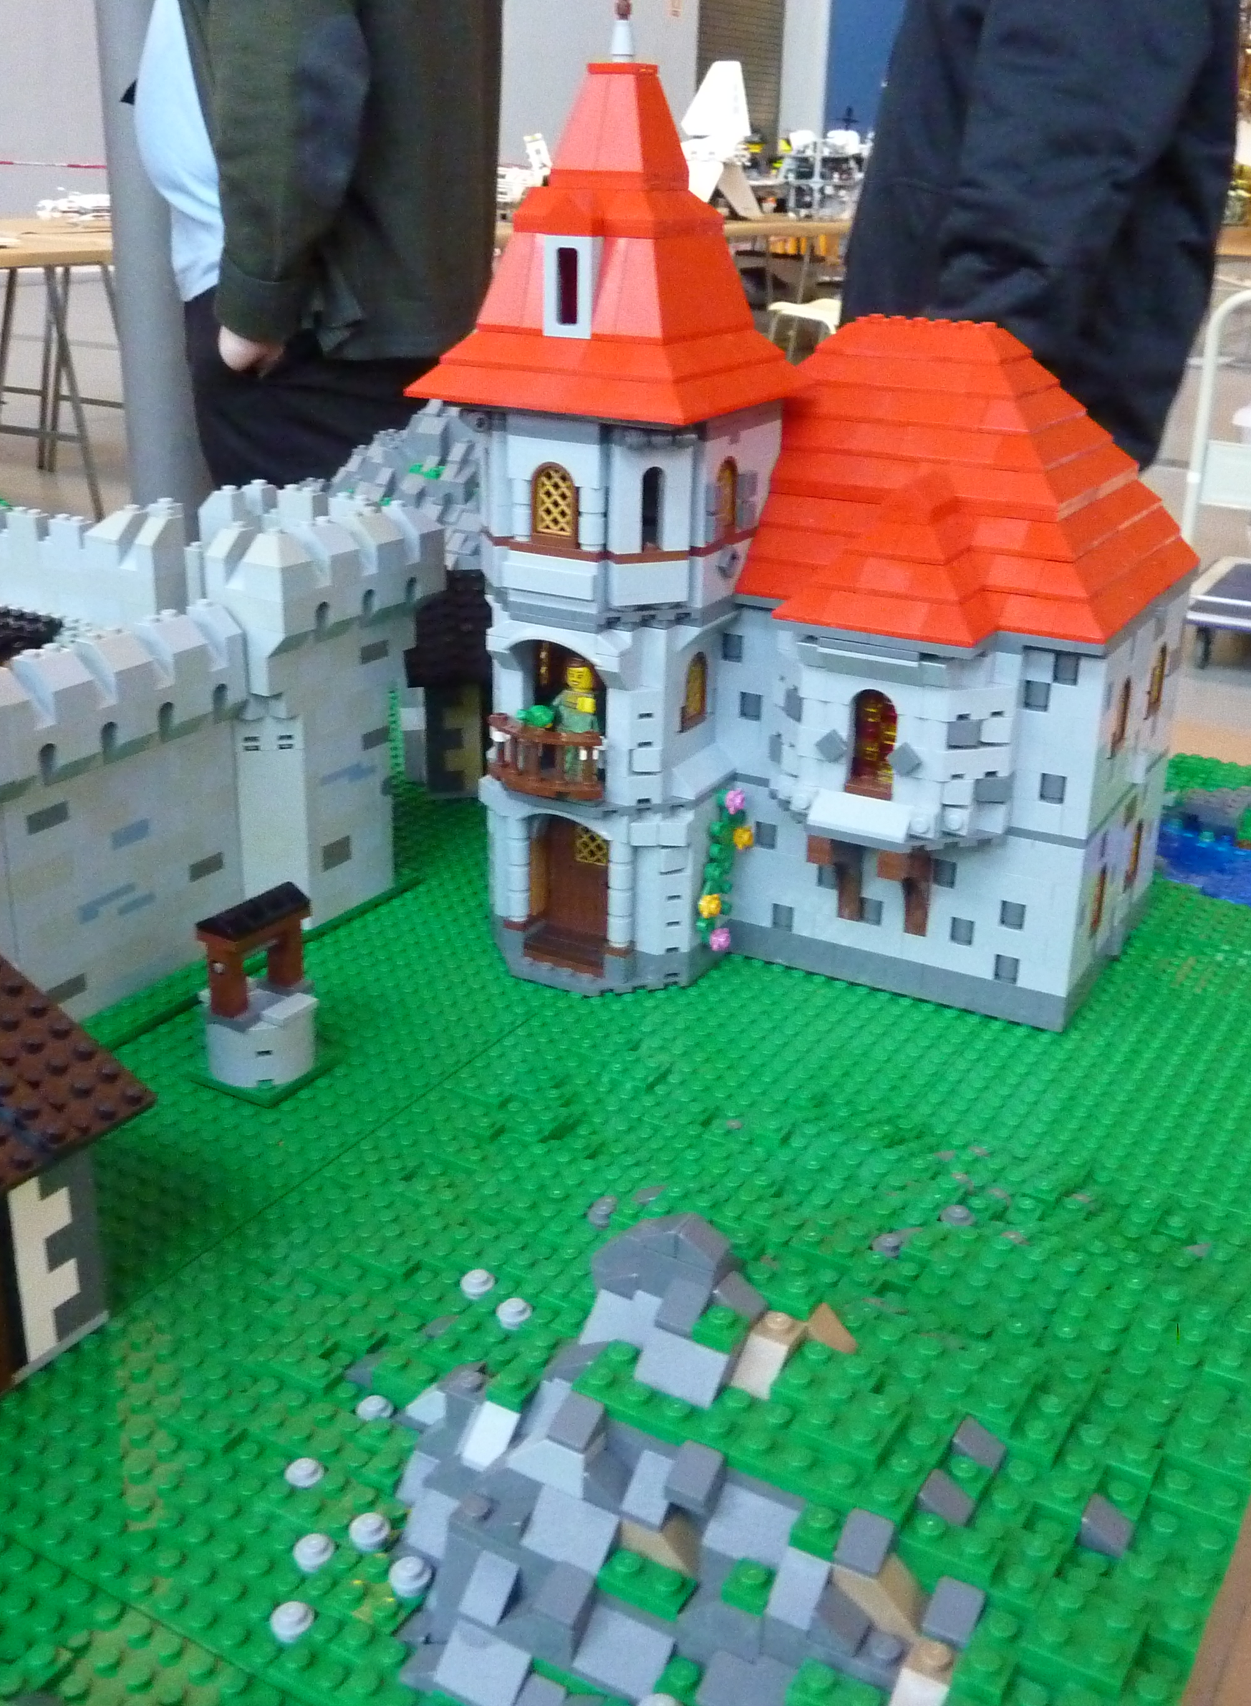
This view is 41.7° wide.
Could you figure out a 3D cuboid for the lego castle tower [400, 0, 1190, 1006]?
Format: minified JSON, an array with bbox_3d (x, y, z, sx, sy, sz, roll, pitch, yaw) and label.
[{"bbox_3d":[0.071,-0.116,0.560,0.219,0.310,0.207,13,25,28],"label":"lego castle tower"}]

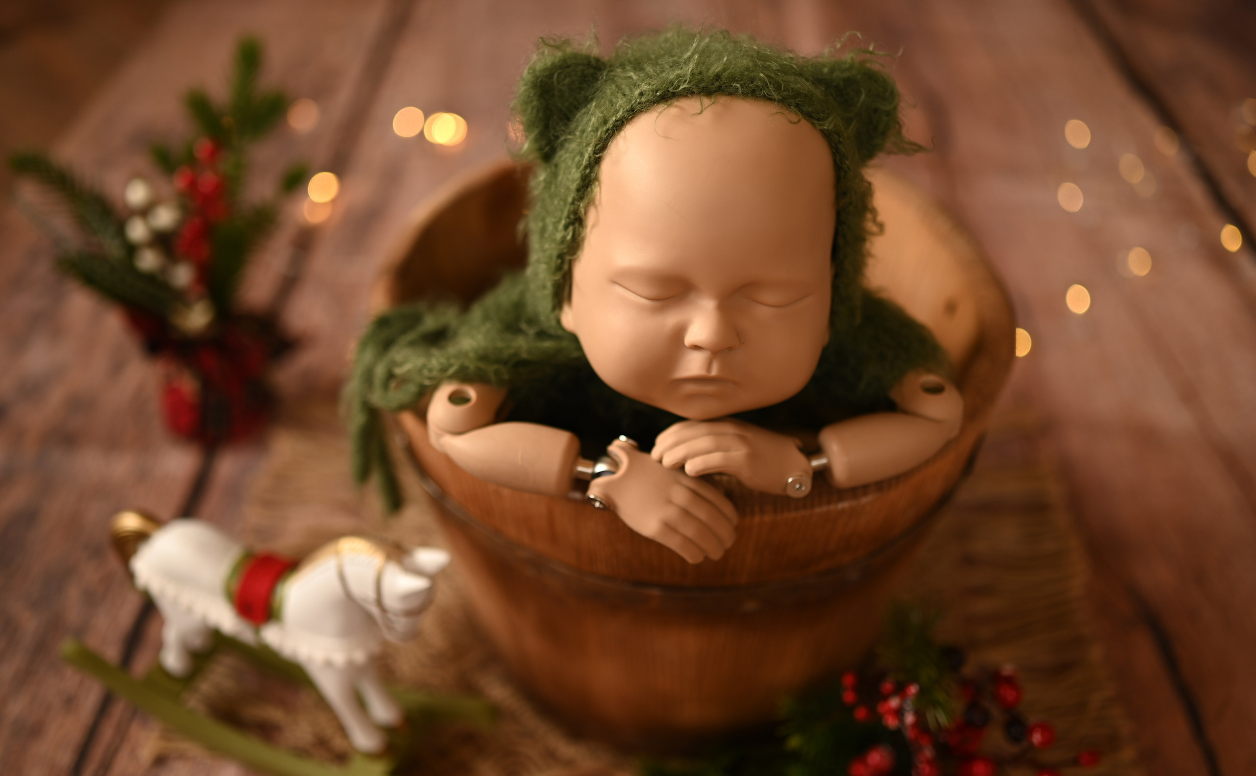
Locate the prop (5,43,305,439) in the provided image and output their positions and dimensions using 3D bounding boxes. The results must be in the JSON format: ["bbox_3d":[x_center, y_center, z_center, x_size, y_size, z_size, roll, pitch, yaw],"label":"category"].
[{"bbox_3d":[-0.255,-0.084,0.699,0.157,0.232,0.125,0,41,0],"label":"prop"}]

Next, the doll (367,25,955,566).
[{"bbox_3d":[0.012,-0.012,0.519,0.225,0.280,0.220,0,41,0],"label":"doll"}]

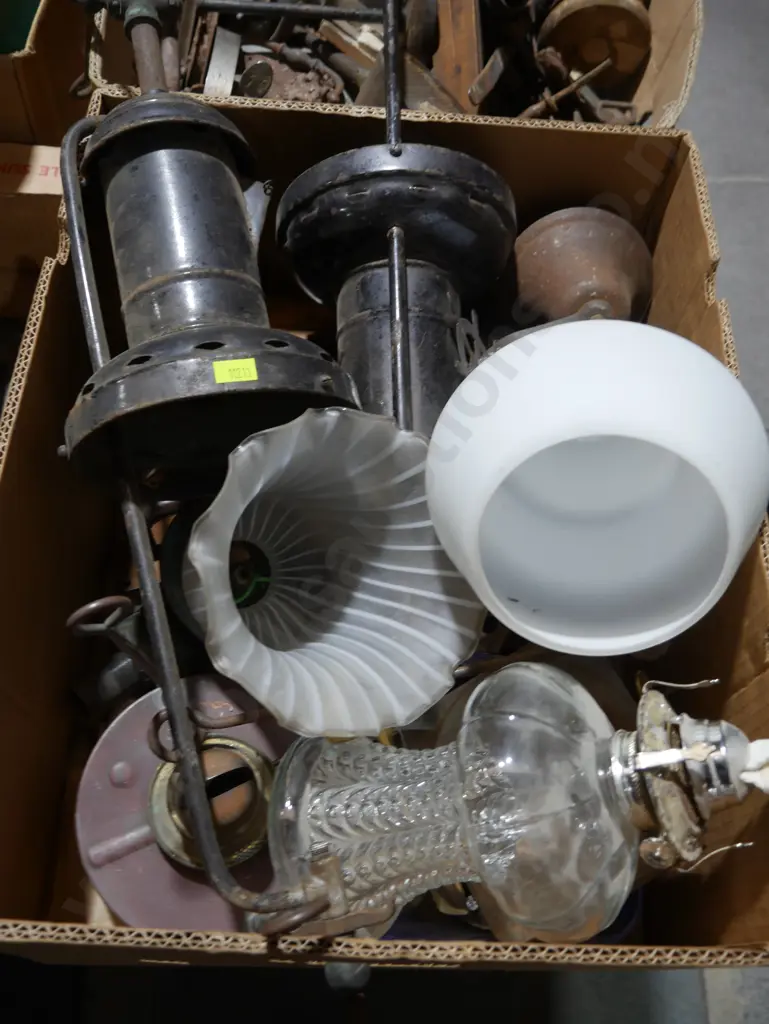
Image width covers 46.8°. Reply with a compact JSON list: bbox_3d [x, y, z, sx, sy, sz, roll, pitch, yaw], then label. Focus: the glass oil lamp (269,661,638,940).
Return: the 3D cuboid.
[{"bbox_3d":[0.036,0.142,0.436,0.177,0.133,0.133,-23,53,30],"label":"glass oil lamp"}]

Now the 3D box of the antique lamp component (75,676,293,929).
[{"bbox_3d":[-0.096,0.169,0.507,0.148,0.060,0.148,1,67,-1],"label":"antique lamp component"}]

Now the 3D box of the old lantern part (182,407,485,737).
[{"bbox_3d":[-0.051,0.034,0.490,0.161,0.134,0.161,3,84,-30],"label":"old lantern part"}]

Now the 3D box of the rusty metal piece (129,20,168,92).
[{"bbox_3d":[-0.161,-0.312,0.610,0.019,0.019,0.060,-11,79,-8],"label":"rusty metal piece"}]

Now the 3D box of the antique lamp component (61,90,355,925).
[{"bbox_3d":[-0.092,-0.023,0.531,0.180,0.180,0.508,-12,76,-3],"label":"antique lamp component"}]

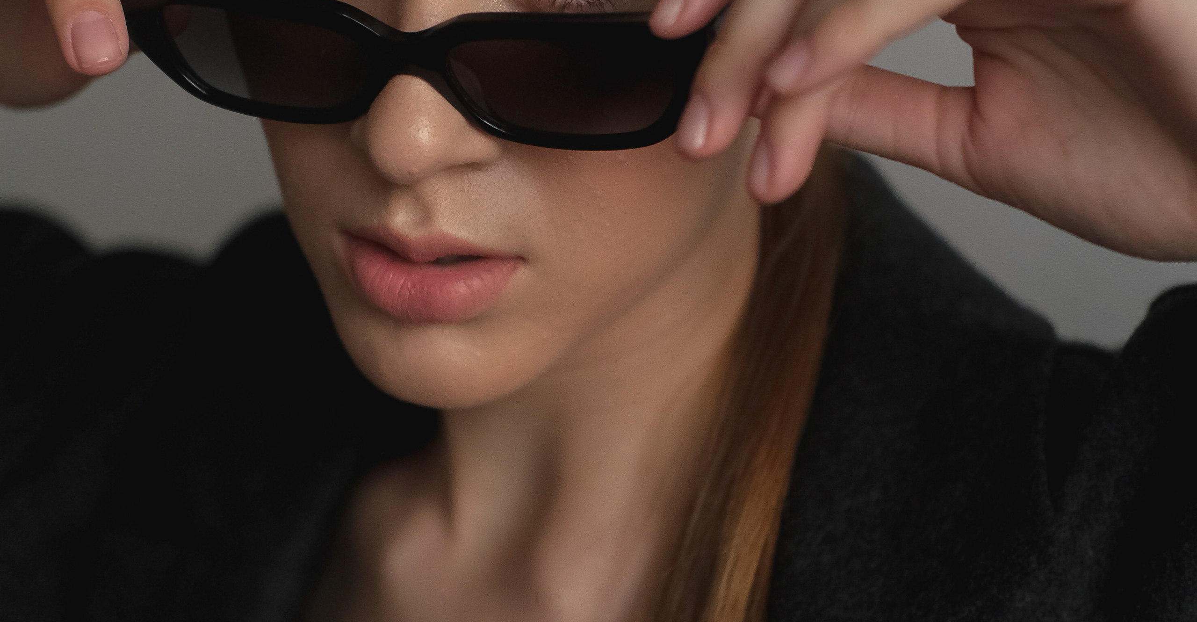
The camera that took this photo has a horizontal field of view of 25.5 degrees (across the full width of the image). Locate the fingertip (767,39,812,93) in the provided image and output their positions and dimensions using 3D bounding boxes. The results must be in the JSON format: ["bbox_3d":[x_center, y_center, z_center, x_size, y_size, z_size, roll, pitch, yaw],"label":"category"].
[{"bbox_3d":[0.038,-0.049,0.527,0.008,0.011,0.005,49,7,36],"label":"fingertip"}]

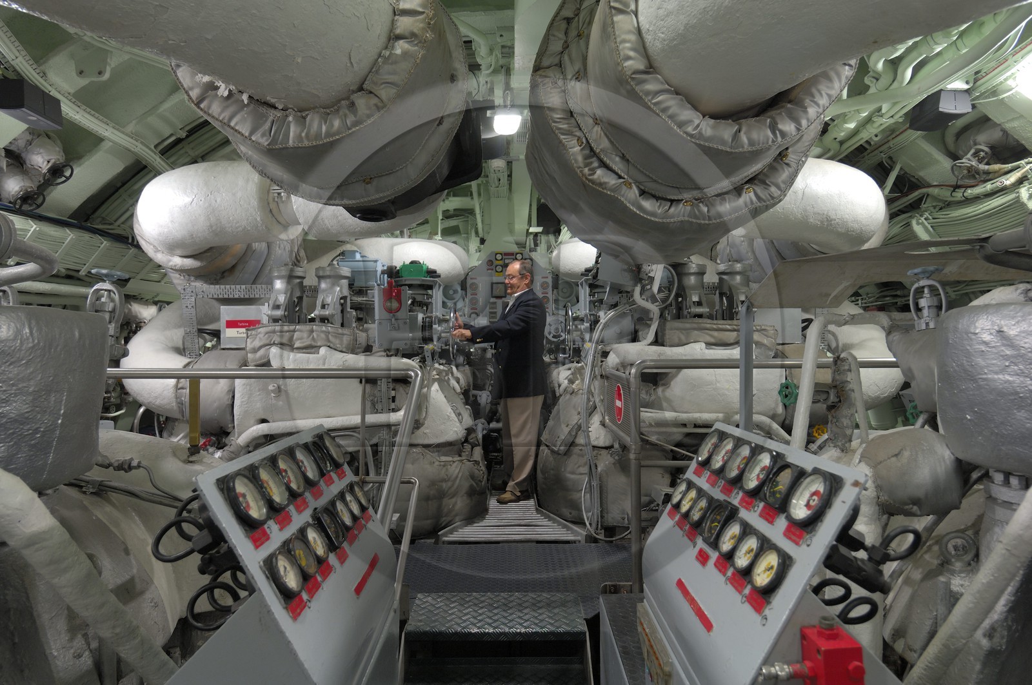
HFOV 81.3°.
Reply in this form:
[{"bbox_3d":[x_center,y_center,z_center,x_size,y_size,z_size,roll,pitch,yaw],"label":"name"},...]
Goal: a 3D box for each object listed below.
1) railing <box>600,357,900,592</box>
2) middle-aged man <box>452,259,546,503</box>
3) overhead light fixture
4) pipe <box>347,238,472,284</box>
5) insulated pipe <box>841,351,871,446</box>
[{"bbox_3d":[1.100,0.585,2.960,1.250,1.030,0.720,0,0,0],"label":"railing"},{"bbox_3d":[-0.122,0.267,4.330,0.640,1.740,0.500,0,0,-13],"label":"middle-aged man"},{"bbox_3d":[-0.056,-1.450,3.800,0.180,0.270,0.180,0,0,0],"label":"overhead light fixture"},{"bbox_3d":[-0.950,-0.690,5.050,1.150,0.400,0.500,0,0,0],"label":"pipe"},{"bbox_3d":[1.371,0.230,2.420,0.115,0.385,0.075,0,-1,0],"label":"insulated pipe"}]

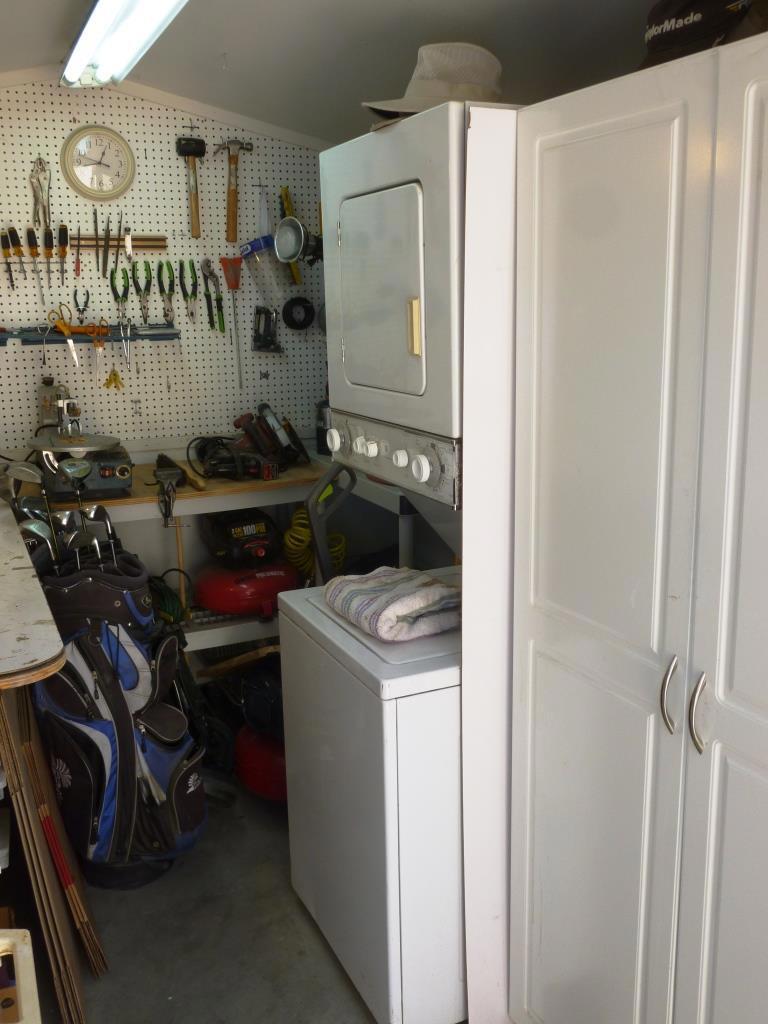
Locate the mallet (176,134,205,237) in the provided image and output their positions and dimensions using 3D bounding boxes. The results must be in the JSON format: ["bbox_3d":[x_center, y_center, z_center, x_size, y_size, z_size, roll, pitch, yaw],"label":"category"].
[{"bbox_3d":[-0.627,-1.065,2.922,0.090,0.318,0.060,-7,14,-23],"label":"mallet"}]

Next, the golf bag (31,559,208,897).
[{"bbox_3d":[-0.731,0.563,2.458,0.410,0.900,0.350,-3,13,-10],"label":"golf bag"}]

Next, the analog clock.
[{"bbox_3d":[-0.903,-1.103,2.802,0.229,0.229,0.040,-7,14,-23],"label":"analog clock"}]

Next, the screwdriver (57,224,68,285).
[{"bbox_3d":[-1.013,-0.810,2.806,0.030,0.188,0.030,0,12,-25],"label":"screwdriver"}]

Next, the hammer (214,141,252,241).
[{"bbox_3d":[-0.505,-1.076,2.976,0.133,0.328,0.032,-7,14,-23],"label":"hammer"}]

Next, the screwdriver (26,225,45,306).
[{"bbox_3d":[-1.085,-0.766,2.783,0.029,0.235,0.029,-12,16,-22],"label":"screwdriver"}]

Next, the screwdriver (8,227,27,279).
[{"bbox_3d":[-1.132,-0.800,2.754,0.028,0.158,0.028,-18,19,-20],"label":"screwdriver"}]

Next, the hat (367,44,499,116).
[{"bbox_3d":[0.127,-0.824,1.690,0.340,0.130,0.320,-5,14,-17],"label":"hat"}]

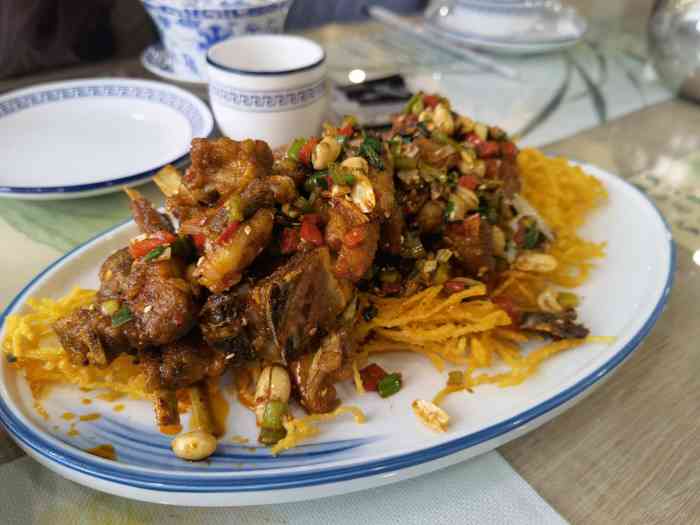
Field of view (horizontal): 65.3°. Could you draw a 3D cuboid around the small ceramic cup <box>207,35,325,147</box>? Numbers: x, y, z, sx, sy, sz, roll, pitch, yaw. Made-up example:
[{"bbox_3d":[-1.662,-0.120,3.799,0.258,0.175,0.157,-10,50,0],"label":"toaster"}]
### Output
[{"bbox_3d":[-0.052,-0.109,0.360,0.072,0.057,0.072,3,39,0],"label":"small ceramic cup"}]

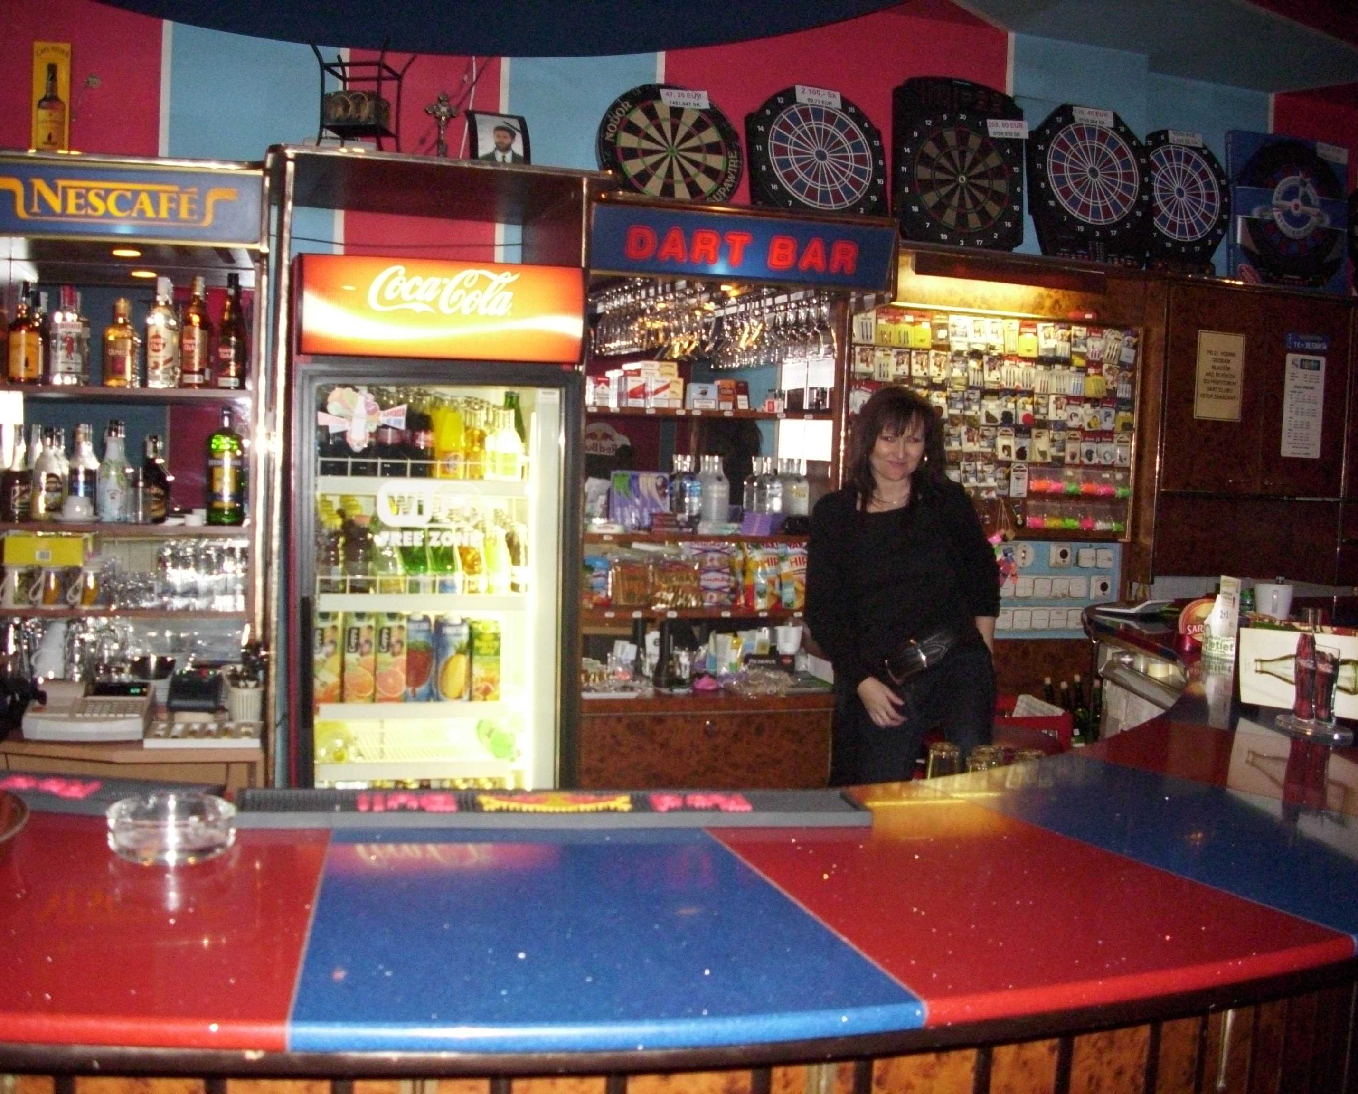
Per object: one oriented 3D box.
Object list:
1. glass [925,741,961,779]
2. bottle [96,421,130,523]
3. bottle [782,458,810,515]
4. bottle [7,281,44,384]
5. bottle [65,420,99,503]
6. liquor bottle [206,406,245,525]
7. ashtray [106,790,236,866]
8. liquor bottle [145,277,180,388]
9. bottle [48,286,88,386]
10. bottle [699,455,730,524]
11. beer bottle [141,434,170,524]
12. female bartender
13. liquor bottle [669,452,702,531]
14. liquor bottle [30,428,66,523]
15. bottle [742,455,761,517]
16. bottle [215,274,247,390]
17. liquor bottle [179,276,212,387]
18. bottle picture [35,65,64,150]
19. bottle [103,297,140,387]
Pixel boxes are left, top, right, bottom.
[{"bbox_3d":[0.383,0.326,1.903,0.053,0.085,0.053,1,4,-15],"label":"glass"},{"bbox_3d":[-1.547,-0.204,3.571,0.088,0.279,0.088,1,4,-15],"label":"bottle"},{"bbox_3d":[0.350,-0.156,3.880,0.080,0.222,0.080,1,4,-13],"label":"bottle"},{"bbox_3d":[-1.667,-0.546,3.330,0.080,0.258,0.080,1,4,-13],"label":"bottle"},{"bbox_3d":[-1.635,-0.207,3.588,0.077,0.271,0.077,1,4,-15],"label":"bottle"},{"bbox_3d":[-1.183,-0.213,3.410,0.100,0.308,0.075,1,4,-13],"label":"liquor bottle"},{"bbox_3d":[-0.447,0.247,1.152,0.106,0.035,0.106,1,4,-21],"label":"ashtray"},{"bbox_3d":[-1.417,-0.587,3.582,0.078,0.300,0.078,1,4,-15],"label":"liquor bottle"},{"bbox_3d":[-1.574,-0.542,3.360,0.088,0.255,0.082,1,4,-13],"label":"bottle"},{"bbox_3d":[0.114,-0.170,4.011,0.081,0.231,0.081,1,4,-15],"label":"bottle"},{"bbox_3d":[-1.445,-0.189,3.608,0.079,0.249,0.079,1,4,-15],"label":"beer bottle"},{"bbox_3d":[0.524,0.418,3.309,0.510,1.650,0.360,3,4,12],"label":"female bartender"},{"bbox_3d":[0.025,-0.158,3.800,0.084,0.222,0.084,1,4,-13],"label":"liquor bottle"},{"bbox_3d":[-1.615,-0.185,3.340,0.082,0.238,0.080,1,4,-13],"label":"liquor bottle"},{"bbox_3d":[0.236,-0.171,4.103,0.079,0.227,0.079,1,4,-15],"label":"bottle"},{"bbox_3d":[-1.177,-0.566,3.440,0.078,0.303,0.078,1,4,-13],"label":"bottle"},{"bbox_3d":[-1.337,-0.593,3.602,0.076,0.304,0.076,1,4,-15],"label":"liquor bottle"},{"bbox_3d":[-1.660,-1.163,3.450,0.083,0.240,0.025,1,3,-12],"label":"bottle picture"},{"bbox_3d":[-1.524,-0.556,3.557,0.085,0.242,0.070,1,4,-15],"label":"bottle"}]

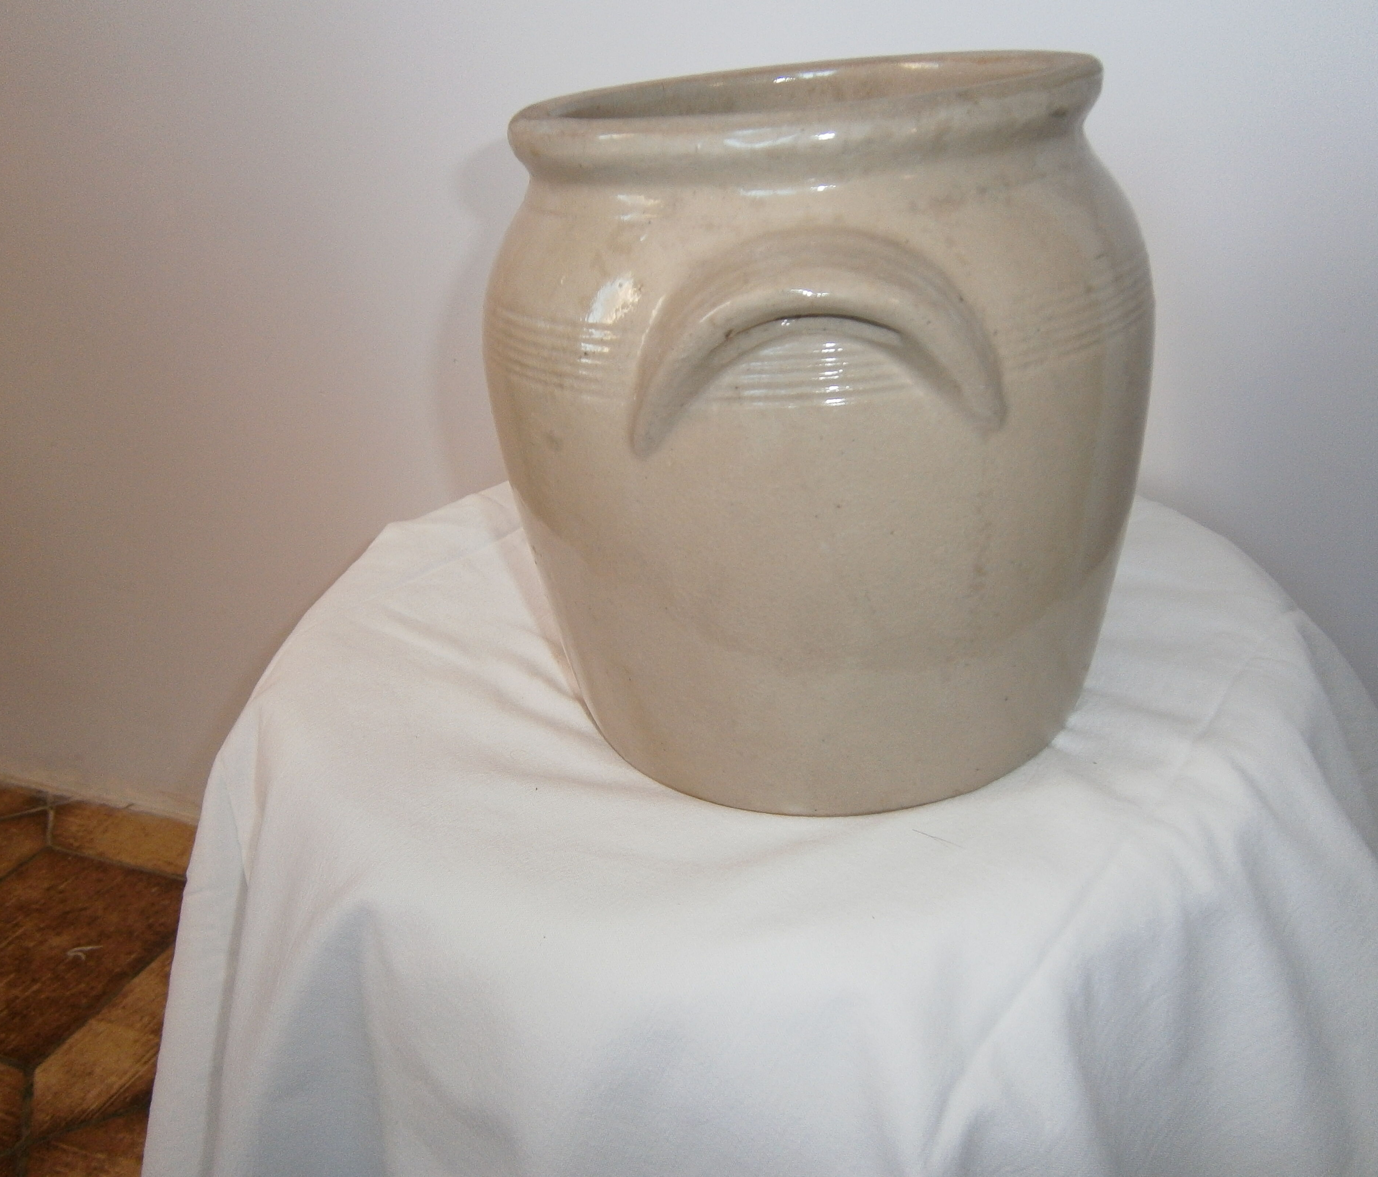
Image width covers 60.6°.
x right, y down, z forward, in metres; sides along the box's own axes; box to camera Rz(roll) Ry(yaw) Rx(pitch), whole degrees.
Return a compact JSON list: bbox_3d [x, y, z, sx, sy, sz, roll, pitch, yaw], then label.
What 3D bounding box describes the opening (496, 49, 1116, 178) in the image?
[{"bbox_3d":[0.038,-0.167,0.417,0.206,0.022,0.206,-3,26,6],"label":"opening"}]

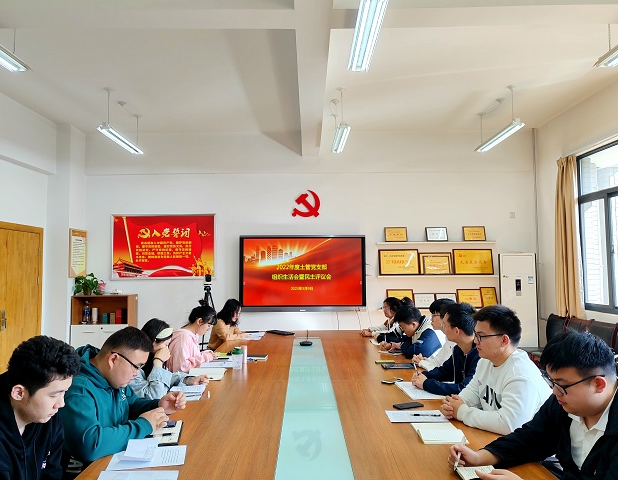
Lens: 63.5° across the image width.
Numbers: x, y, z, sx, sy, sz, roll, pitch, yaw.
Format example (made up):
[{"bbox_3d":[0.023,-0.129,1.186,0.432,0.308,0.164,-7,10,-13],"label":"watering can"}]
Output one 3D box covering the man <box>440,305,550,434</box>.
[{"bbox_3d":[0.965,1.000,2.442,0.720,1.349,0.550,1,-3,-20],"label":"man"}]

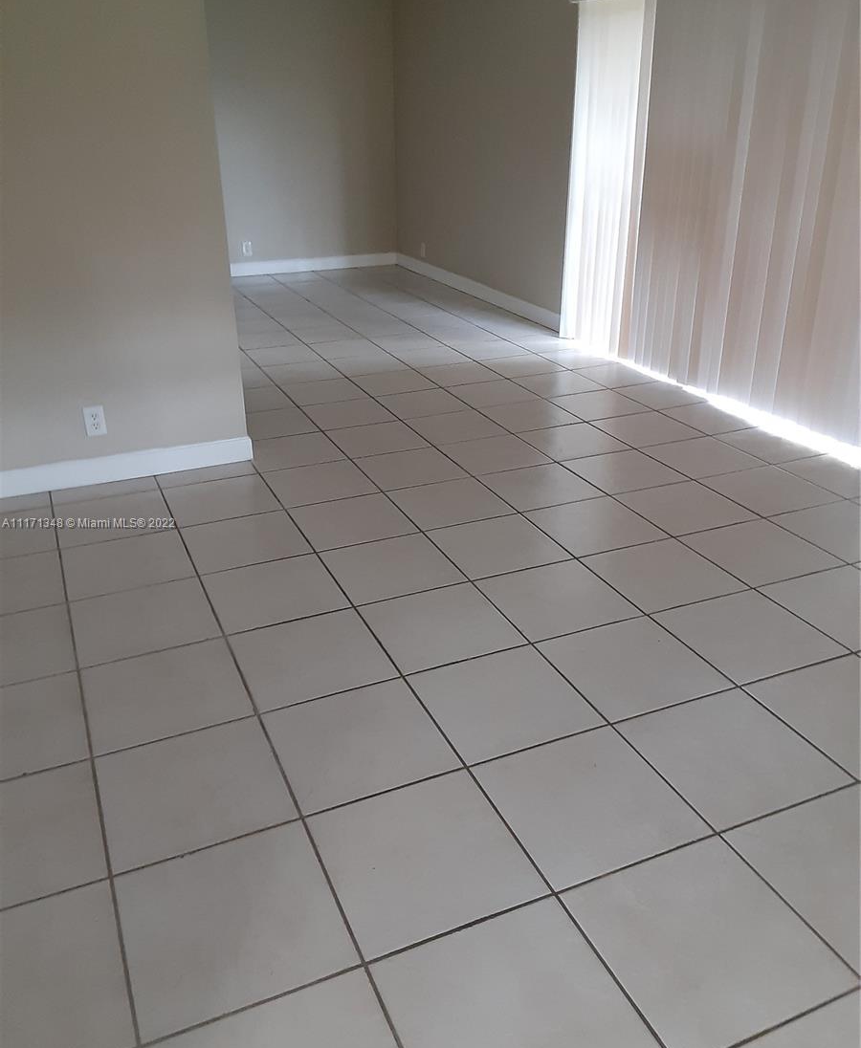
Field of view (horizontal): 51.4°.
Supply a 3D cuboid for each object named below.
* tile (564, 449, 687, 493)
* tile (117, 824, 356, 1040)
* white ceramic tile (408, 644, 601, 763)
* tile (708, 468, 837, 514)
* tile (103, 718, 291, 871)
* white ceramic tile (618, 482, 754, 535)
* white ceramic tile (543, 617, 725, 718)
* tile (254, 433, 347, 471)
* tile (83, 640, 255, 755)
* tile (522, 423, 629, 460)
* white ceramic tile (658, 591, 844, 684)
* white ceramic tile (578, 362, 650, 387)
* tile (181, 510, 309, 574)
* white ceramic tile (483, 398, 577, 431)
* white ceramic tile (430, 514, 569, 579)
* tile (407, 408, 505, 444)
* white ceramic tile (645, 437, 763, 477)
[{"bbox_3d":[0.822,-0.224,3.830,0.402,0.010,0.402,-11,28,-21],"label":"tile"},{"bbox_3d":[-0.390,0.772,1.744,0.401,0.010,0.401,-11,27,-21],"label":"tile"},{"bbox_3d":[0.192,0.469,2.364,0.398,0.010,0.398,-11,27,-21],"label":"white ceramic tile"},{"bbox_3d":[1.353,-0.136,3.627,0.396,0.010,0.396,-11,27,-21],"label":"tile"},{"bbox_3d":[-0.552,0.613,2.080,0.401,0.010,0.401,-11,27,-21],"label":"tile"},{"bbox_3d":[0.981,-0.064,3.481,0.396,0.010,0.396,-11,27,-21],"label":"white ceramic tile"},{"bbox_3d":[0.563,0.398,2.516,0.396,0.010,0.396,-11,27,-21],"label":"white ceramic tile"},{"bbox_3d":[-0.624,-0.327,4.050,0.396,0.010,0.396,-11,27,-21],"label":"tile"},{"bbox_3d":[-0.713,0.452,2.408,0.398,0.010,0.398,-11,27,-21],"label":"tile"},{"bbox_3d":[0.655,-0.382,4.153,0.396,0.010,0.396,-11,27,-21],"label":"tile"},{"bbox_3d":[0.937,0.327,2.662,0.401,0.010,0.401,-11,27,-21],"label":"white ceramic tile"},{"bbox_3d":[1.059,-0.835,5.101,0.365,0.010,0.398,-11,27,-21],"label":"white ceramic tile"},{"bbox_3d":[-0.669,0.063,3.232,0.396,0.010,0.396,-11,27,-21],"label":"tile"},{"bbox_3d":[0.494,-0.543,4.500,0.402,0.010,0.402,-11,28,-21],"label":"white ceramic tile"},{"bbox_3d":[0.238,0.079,3.201,0.402,0.010,0.402,-11,28,-21],"label":"white ceramic tile"},{"bbox_3d":[0.120,-0.470,4.343,0.396,0.010,0.396,-11,27,-21],"label":"tile"},{"bbox_3d":[1.198,-0.295,3.978,0.402,0.010,0.402,-11,28,-21],"label":"white ceramic tile"}]

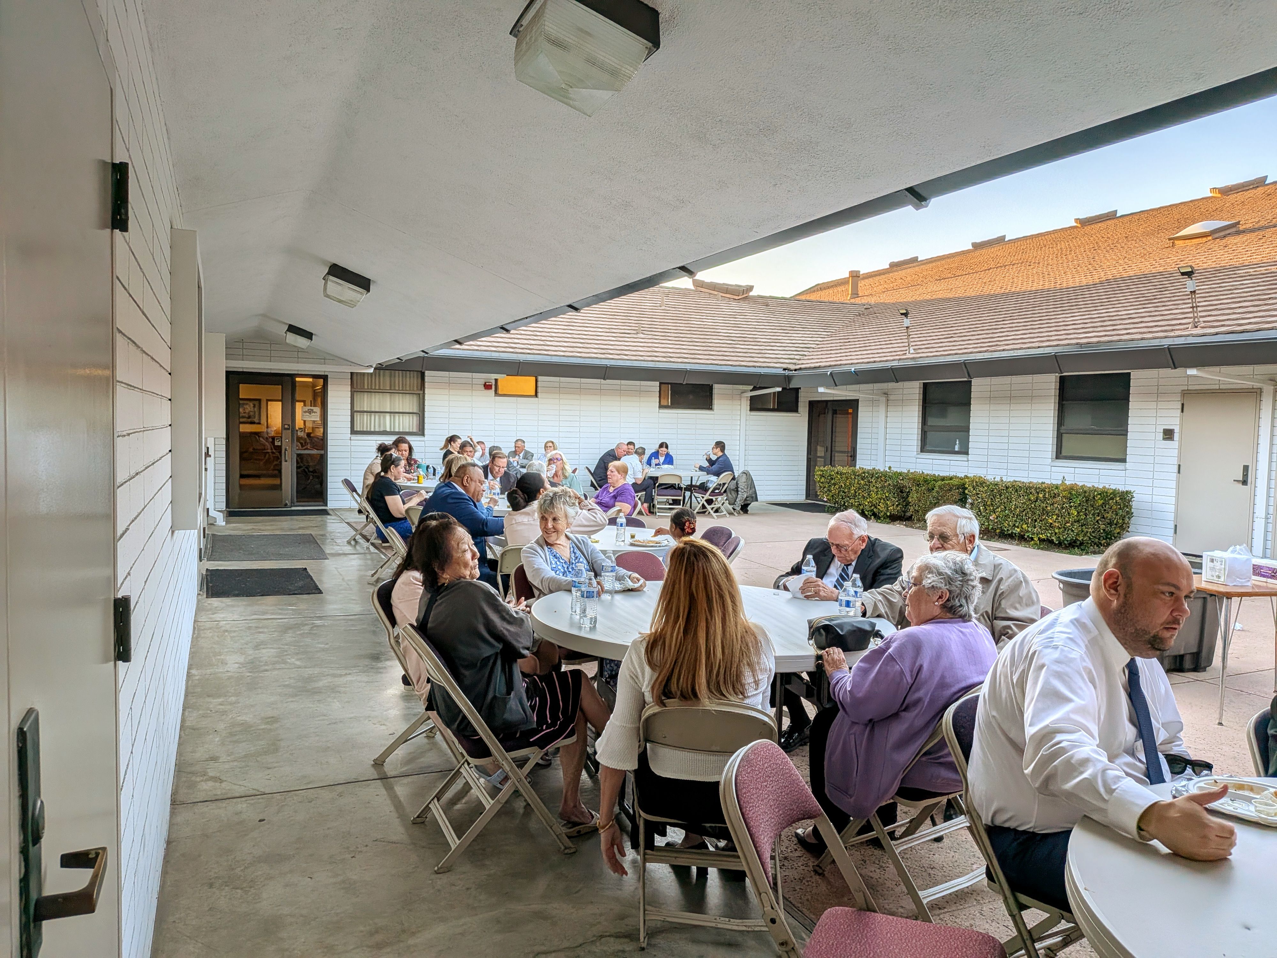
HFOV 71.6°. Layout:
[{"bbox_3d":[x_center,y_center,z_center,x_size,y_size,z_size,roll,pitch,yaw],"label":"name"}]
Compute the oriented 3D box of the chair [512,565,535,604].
[{"bbox_3d":[-0.380,0.845,4.600,0.460,0.780,0.490,-1,4,-37],"label":"chair"}]

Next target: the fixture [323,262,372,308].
[{"bbox_3d":[-2.613,-1.698,7.893,0.380,0.250,0.370,20,-5,-25],"label":"fixture"}]

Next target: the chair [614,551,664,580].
[{"bbox_3d":[0.037,0.797,4.723,0.460,0.760,0.520,1,3,-9],"label":"chair"}]

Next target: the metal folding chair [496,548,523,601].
[{"bbox_3d":[-0.550,0.766,5.449,0.460,0.760,0.530,3,4,20],"label":"metal folding chair"}]

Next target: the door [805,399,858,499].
[{"bbox_3d":[3.899,-0.540,17.819,0.100,2.090,1.590,0,4,-25],"label":"door"}]

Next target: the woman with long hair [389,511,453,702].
[{"bbox_3d":[-0.720,0.662,3.800,0.780,1.100,0.480,3,4,19],"label":"woman with long hair"}]

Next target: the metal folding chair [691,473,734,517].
[{"bbox_3d":[1.261,0.246,14.651,0.520,0.760,0.470,3,4,28],"label":"metal folding chair"}]

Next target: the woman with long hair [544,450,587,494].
[{"bbox_3d":[-0.810,0.306,9.550,0.500,1.220,0.720,3,4,30],"label":"woman with long hair"}]

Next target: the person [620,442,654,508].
[{"bbox_3d":[0.008,0.037,14.550,0.750,1.150,0.500,-1,4,-35],"label":"person"}]

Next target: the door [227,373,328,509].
[{"bbox_3d":[-5.792,-0.607,14.243,1.500,2.150,0.100,0,4,-25],"label":"door"}]

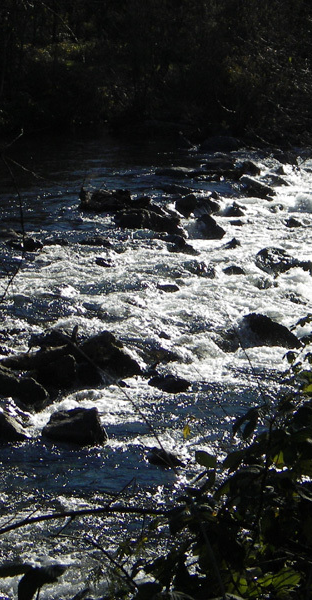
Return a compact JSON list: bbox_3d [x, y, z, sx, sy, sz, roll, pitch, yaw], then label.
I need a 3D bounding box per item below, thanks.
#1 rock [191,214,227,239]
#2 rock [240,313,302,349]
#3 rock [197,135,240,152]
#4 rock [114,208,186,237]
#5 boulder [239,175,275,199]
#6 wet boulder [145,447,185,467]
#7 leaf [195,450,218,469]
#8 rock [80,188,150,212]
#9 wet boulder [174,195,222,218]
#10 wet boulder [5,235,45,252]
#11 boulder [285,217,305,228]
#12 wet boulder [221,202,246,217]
[{"bbox_3d":[0.875,-1.238,24.256,0.591,0.344,0.503,2,13,10],"label":"rock"},{"bbox_3d":[1.436,0.347,18.047,0.770,0.460,0.571,1,13,5],"label":"rock"},{"bbox_3d":[1.578,-3.899,36.163,1.042,0.391,0.729,0,12,0],"label":"rock"},{"bbox_3d":[-0.094,-1.335,24.632,1.214,0.373,0.789,5,13,20],"label":"rock"},{"bbox_3d":[2.037,-2.312,29.455,0.730,0.516,0.543,1,13,4],"label":"boulder"},{"bbox_3d":[0.084,1.380,12.873,0.332,0.144,0.249,2,13,10],"label":"wet boulder"},{"bbox_3d":[0.167,0.526,4.800,0.079,0.059,0.035,0,13,0],"label":"leaf"},{"bbox_3d":[-0.778,-1.938,27.908,1.344,0.479,0.797,0,13,-2],"label":"rock"},{"bbox_3d":[0.757,-1.739,26.544,0.828,0.331,0.662,2,13,10],"label":"wet boulder"},{"bbox_3d":[-2.169,-0.953,23.974,0.659,0.307,0.491,-1,13,-5],"label":"wet boulder"},{"bbox_3d":[2.404,-1.342,25.088,0.375,0.175,0.300,0,12,0],"label":"boulder"},{"bbox_3d":[1.456,-1.712,27.322,0.488,0.278,0.364,1,13,3],"label":"wet boulder"}]

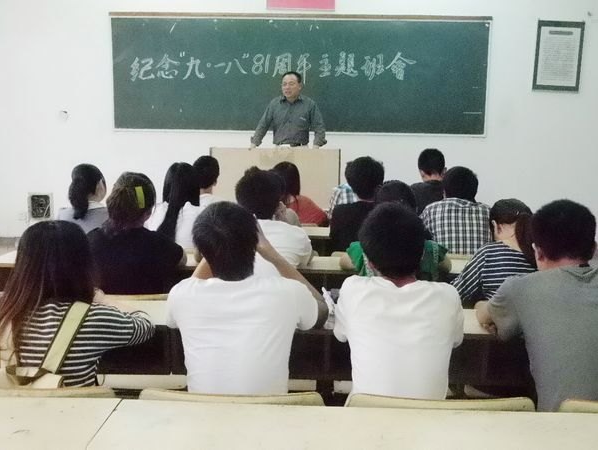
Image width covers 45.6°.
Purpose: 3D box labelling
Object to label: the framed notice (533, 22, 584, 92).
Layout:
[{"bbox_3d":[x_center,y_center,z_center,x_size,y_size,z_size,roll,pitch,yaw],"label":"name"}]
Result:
[{"bbox_3d":[2.637,-1.706,7.187,0.465,0.681,0.030,1,9,1],"label":"framed notice"}]

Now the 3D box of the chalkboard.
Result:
[{"bbox_3d":[0.006,-1.526,7.271,3.878,1.198,0.060,1,9,1],"label":"chalkboard"}]

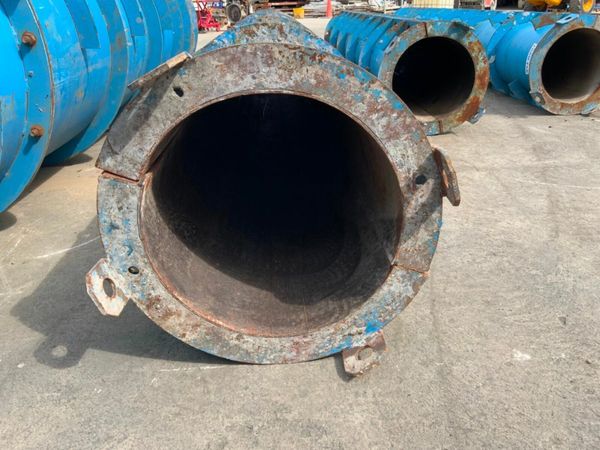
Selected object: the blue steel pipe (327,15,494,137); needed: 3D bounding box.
[{"bbox_3d":[0.971,-2.230,6.430,0.878,0.878,5.429,0,24,-2],"label":"blue steel pipe"}]

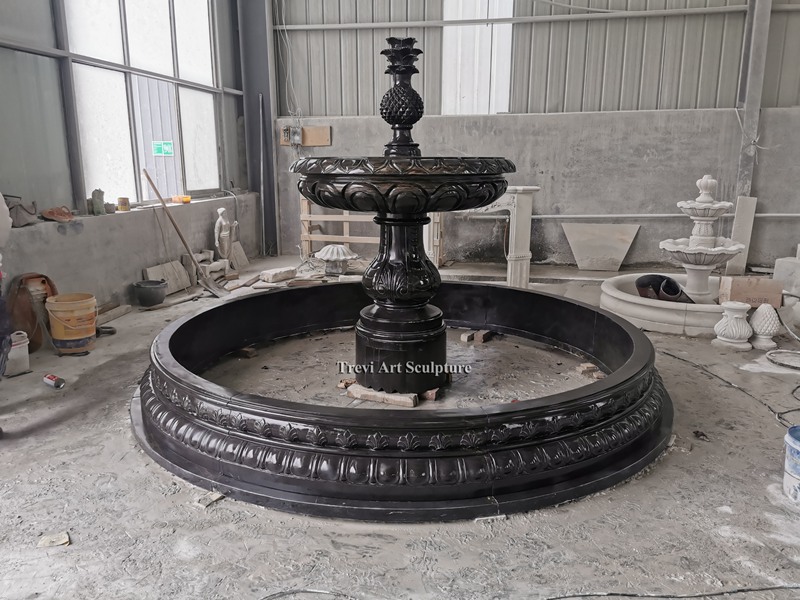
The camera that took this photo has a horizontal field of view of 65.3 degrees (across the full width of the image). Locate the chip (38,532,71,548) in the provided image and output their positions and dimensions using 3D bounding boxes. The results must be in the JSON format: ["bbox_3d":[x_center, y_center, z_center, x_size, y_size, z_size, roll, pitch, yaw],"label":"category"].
[{"bbox_3d":[-1.225,0.854,2.236,0.105,0.018,0.065,-4,13,-14],"label":"chip"}]

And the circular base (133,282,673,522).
[{"bbox_3d":[0.017,0.337,3.989,3.228,0.375,3.228,0,13,0],"label":"circular base"}]

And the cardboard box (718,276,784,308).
[{"bbox_3d":[2.724,-0.065,4.838,0.360,0.200,0.220,2,13,10],"label":"cardboard box"}]

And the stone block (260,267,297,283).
[{"bbox_3d":[-1.364,-0.286,7.096,0.180,0.085,0.400,8,15,32],"label":"stone block"}]

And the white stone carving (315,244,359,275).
[{"bbox_3d":[-0.741,-0.468,7.231,0.500,0.325,0.500,0,13,0],"label":"white stone carving"}]

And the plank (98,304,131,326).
[{"bbox_3d":[-2.524,0.152,5.313,0.130,0.035,0.800,1,13,4],"label":"plank"}]

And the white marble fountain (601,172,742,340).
[{"bbox_3d":[2.518,-0.438,5.193,1.570,1.175,1.570,2,13,10],"label":"white marble fountain"}]

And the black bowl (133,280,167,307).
[{"bbox_3d":[-2.371,-0.060,5.893,0.300,0.190,0.300,0,13,0],"label":"black bowl"}]

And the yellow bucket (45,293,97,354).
[{"bbox_3d":[-2.325,0.174,4.438,0.310,0.380,0.310,-7,15,-28],"label":"yellow bucket"}]

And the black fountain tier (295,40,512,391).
[{"bbox_3d":[0.019,-0.494,3.800,1.308,2.057,1.308,0,13,0],"label":"black fountain tier"}]

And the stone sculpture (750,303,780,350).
[{"bbox_3d":[2.615,0.180,4.444,0.195,0.300,0.195,2,13,10],"label":"stone sculpture"}]

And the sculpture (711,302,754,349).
[{"bbox_3d":[2.384,0.179,4.455,0.260,0.300,0.260,4,14,18],"label":"sculpture"}]

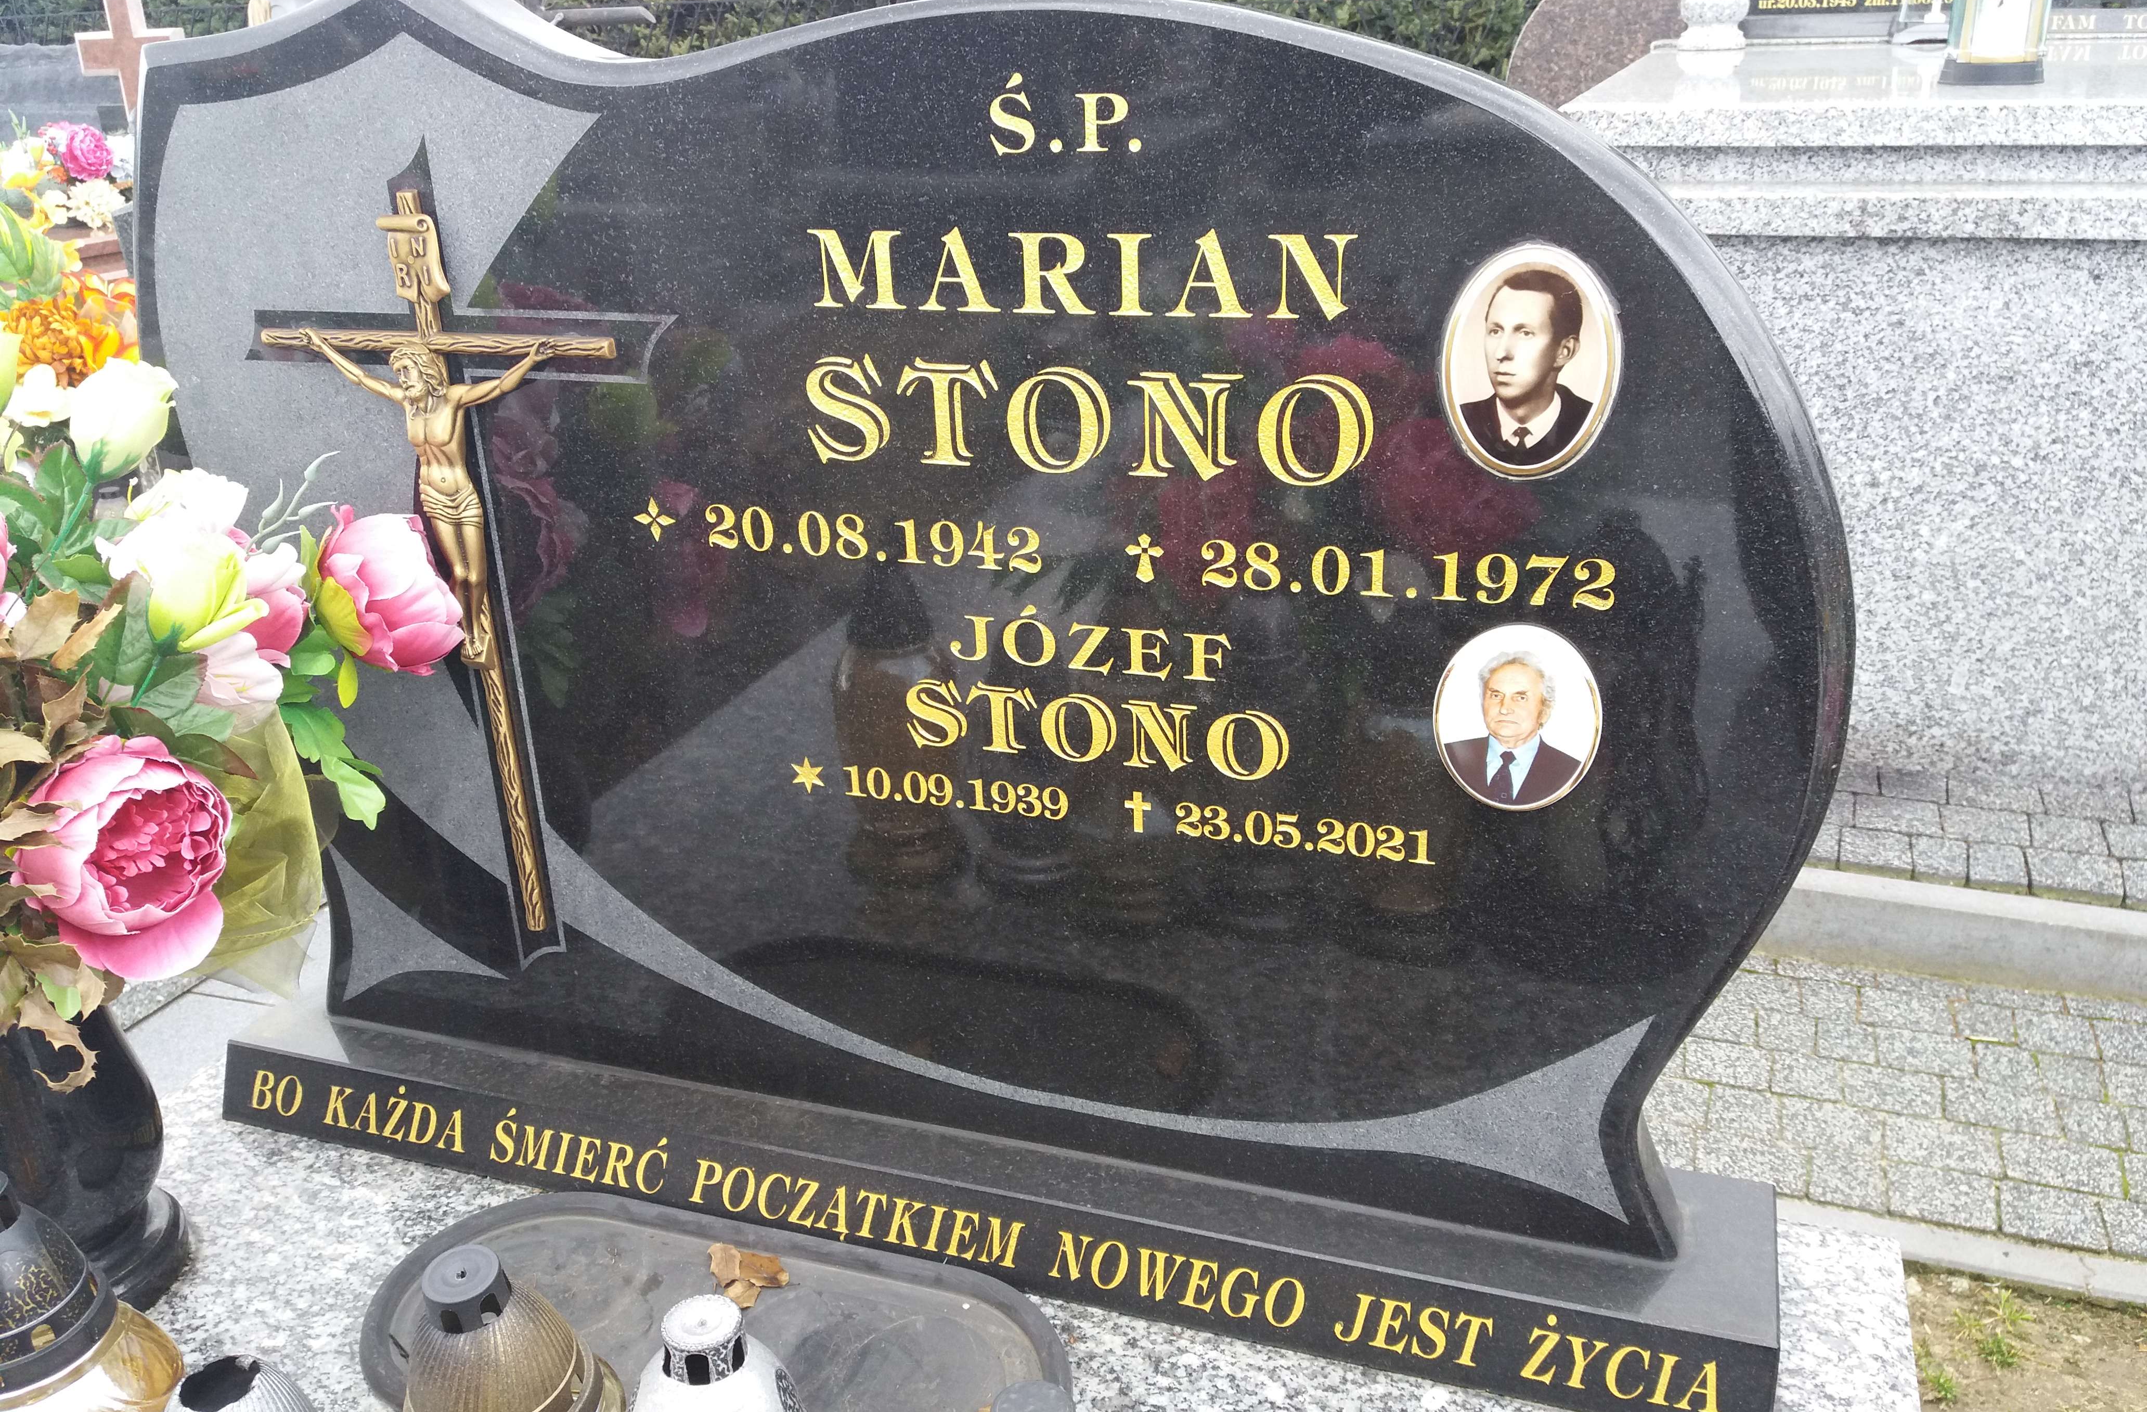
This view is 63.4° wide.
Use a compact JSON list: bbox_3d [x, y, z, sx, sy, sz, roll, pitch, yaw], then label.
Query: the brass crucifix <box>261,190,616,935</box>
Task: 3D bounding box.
[{"bbox_3d":[-0.407,-0.078,1.175,0.277,0.524,0.045,6,22,19],"label":"brass crucifix"}]

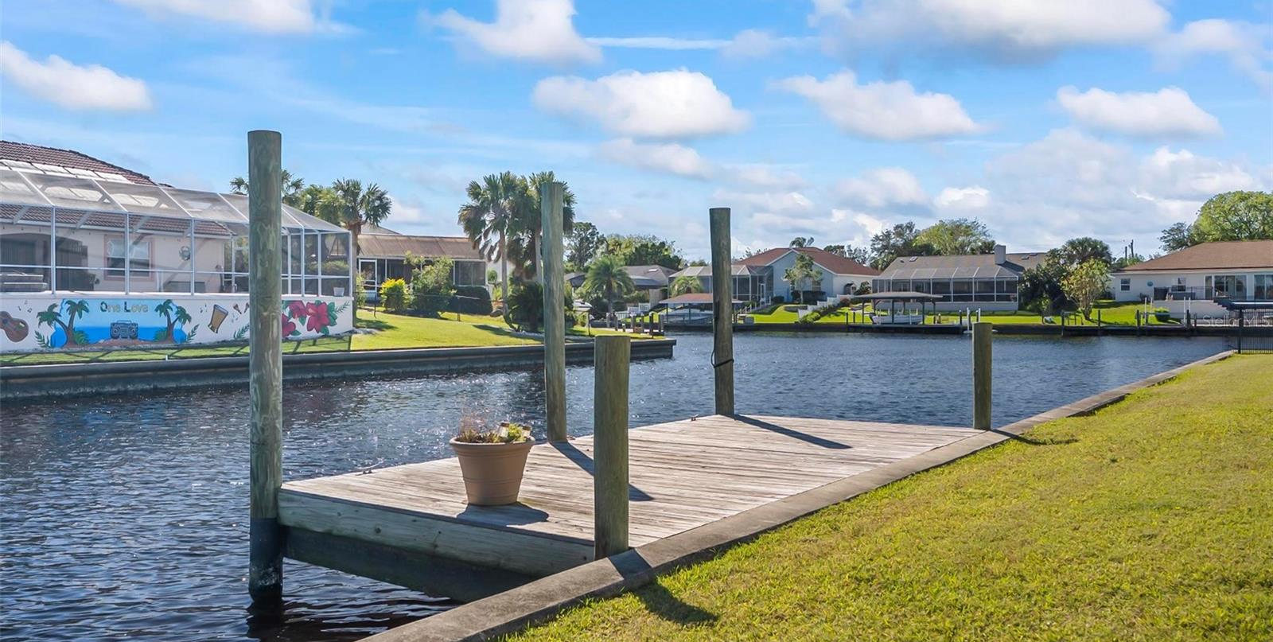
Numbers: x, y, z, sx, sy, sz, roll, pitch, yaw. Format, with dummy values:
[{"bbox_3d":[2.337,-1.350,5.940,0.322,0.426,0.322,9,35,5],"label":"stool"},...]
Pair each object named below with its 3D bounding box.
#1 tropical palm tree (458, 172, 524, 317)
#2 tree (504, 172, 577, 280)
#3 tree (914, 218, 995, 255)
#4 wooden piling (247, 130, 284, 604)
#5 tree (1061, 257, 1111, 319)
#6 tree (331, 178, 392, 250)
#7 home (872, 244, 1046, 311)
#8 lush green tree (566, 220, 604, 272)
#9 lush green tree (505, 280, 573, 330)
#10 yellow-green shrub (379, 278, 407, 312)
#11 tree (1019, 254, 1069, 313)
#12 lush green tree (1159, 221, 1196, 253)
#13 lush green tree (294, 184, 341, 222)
[{"bbox_3d":[-7.640,-4.000,52.000,3.500,7.600,3.500,0,1,0],"label":"tropical palm tree"},{"bbox_3d":[-4.920,-3.960,51.500,3.600,7.500,3.600,0,1,0],"label":"tree"},{"bbox_3d":[44.410,-8.540,138.000,11.200,12.000,11.000,0,1,0],"label":"tree"},{"bbox_3d":[-3.016,0.372,8.050,0.275,3.850,0.275,0,1,0],"label":"wooden piling"},{"bbox_3d":[44.370,-3.140,97.500,4.700,6.000,4.600,0,1,0],"label":"tree"},{"bbox_3d":[-12.930,-3.580,46.500,3.000,6.200,3.000,0,1,0],"label":"tree"},{"bbox_3d":[37.200,-4.700,112.000,17.500,7.100,14.000,0,1,30],"label":"home"},{"bbox_3d":[-7.614,-8.650,147.000,6.200,12.500,6.000,0,1,0],"label":"lush green tree"},{"bbox_3d":[-4.707,-0.772,48.000,3.200,2.500,3.100,0,1,0],"label":"lush green tree"},{"bbox_3d":[-14.538,-1.572,59.000,1.750,2.050,1.750,0,1,0],"label":"yellow-green shrub"},{"bbox_3d":[42.060,-3.850,102.000,5.200,6.200,5.000,0,1,0],"label":"tree"},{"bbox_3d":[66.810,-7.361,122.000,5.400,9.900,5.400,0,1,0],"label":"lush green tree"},{"bbox_3d":[-17.379,-4.325,54.000,2.900,6.200,2.900,0,1,0],"label":"lush green tree"}]

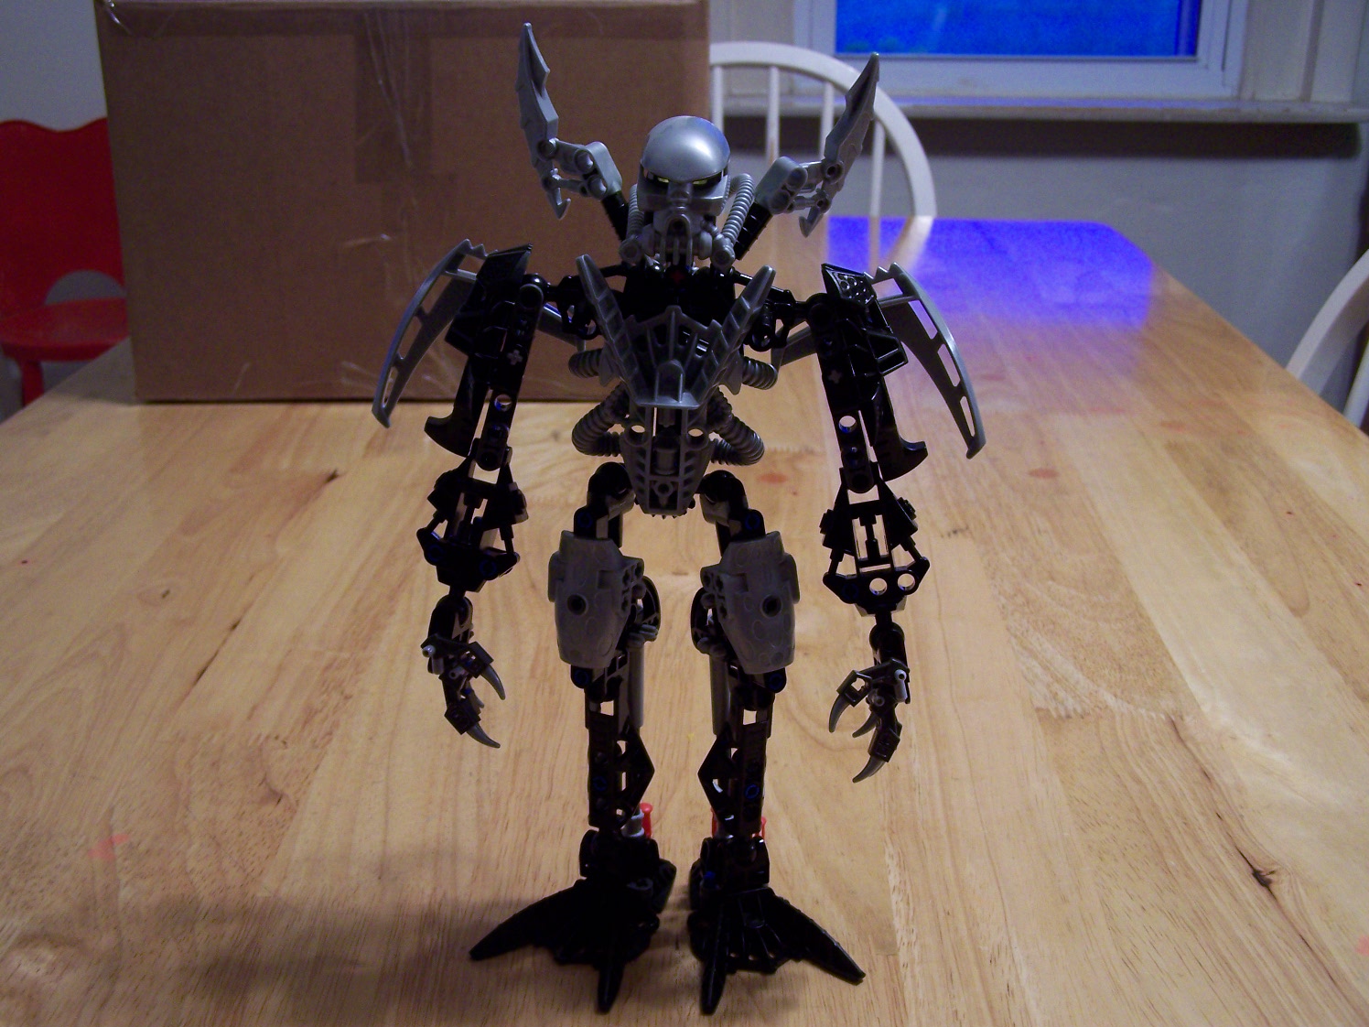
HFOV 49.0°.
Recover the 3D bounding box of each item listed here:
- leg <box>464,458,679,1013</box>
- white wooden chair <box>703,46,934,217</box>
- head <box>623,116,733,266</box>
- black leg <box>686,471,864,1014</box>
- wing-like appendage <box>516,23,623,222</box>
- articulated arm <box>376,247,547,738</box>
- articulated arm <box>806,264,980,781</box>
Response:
[{"bbox_3d":[-0.033,0.059,0.426,0.059,0.143,0.072,0,21,0],"label":"leg"},{"bbox_3d":[0.061,-0.005,1.603,0.440,0.930,0.500,0,21,0],"label":"white wooden chair"},{"bbox_3d":[-0.002,-0.081,0.379,0.028,0.037,0.034,0,21,0],"label":"head"},{"bbox_3d":[0.026,0.061,0.425,0.052,0.141,0.072,0,21,0],"label":"black leg"},{"bbox_3d":[-0.030,-0.102,0.389,0.028,0.050,0.028,0,21,0],"label":"wing-like appendage"},{"bbox_3d":[-0.061,-0.004,0.409,0.048,0.131,0.050,0,21,0],"label":"articulated arm"},{"bbox_3d":[0.057,0.003,0.412,0.048,0.137,0.050,0,21,0],"label":"articulated arm"}]

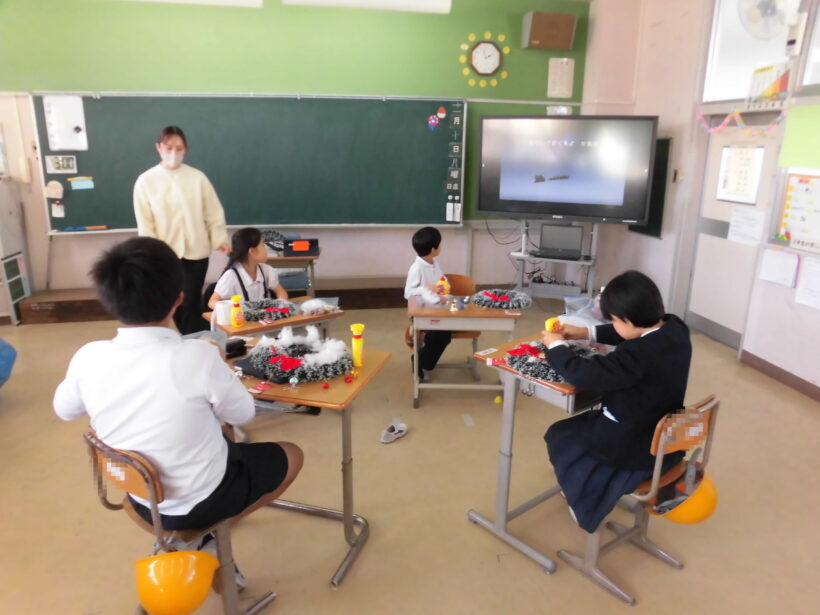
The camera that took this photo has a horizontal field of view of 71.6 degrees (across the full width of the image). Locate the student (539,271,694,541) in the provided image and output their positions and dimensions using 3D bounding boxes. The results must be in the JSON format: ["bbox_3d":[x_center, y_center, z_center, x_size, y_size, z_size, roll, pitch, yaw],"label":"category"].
[{"bbox_3d":[0.715,0.406,2.035,0.420,1.050,0.540,-12,20,-36],"label":"student"}]

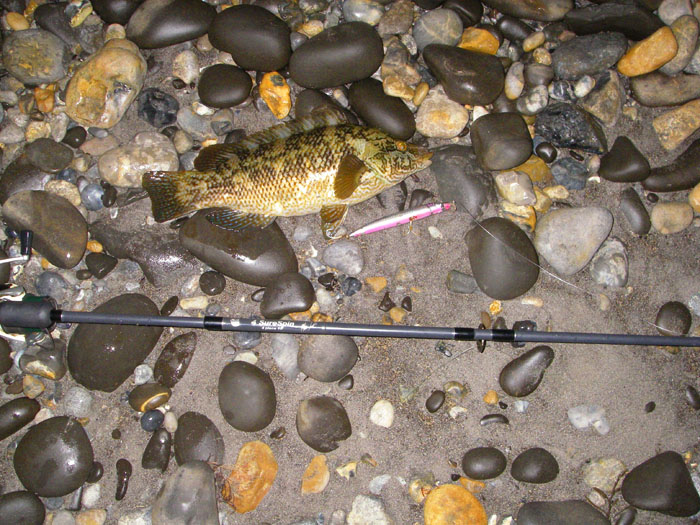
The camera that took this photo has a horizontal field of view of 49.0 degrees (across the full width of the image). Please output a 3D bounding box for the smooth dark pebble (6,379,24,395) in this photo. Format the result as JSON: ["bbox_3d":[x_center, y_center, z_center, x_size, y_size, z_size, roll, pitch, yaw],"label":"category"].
[{"bbox_3d":[-0.389,0.145,0.893,0.022,0.012,0.015,-30,82,-5],"label":"smooth dark pebble"}]

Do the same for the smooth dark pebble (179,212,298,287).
[{"bbox_3d":[-0.120,-0.022,0.869,0.141,0.051,0.085,29,80,6],"label":"smooth dark pebble"}]

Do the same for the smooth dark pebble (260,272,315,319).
[{"bbox_3d":[-0.074,0.037,0.896,0.065,0.032,0.050,-16,77,-4],"label":"smooth dark pebble"}]

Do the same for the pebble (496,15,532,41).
[{"bbox_3d":[0.208,-0.294,0.968,0.032,0.025,0.043,-43,78,-12],"label":"pebble"}]

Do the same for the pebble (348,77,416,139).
[{"bbox_3d":[0.041,-0.198,0.989,0.058,0.046,0.102,-40,79,-10],"label":"pebble"}]

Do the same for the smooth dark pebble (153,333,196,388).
[{"bbox_3d":[-0.193,0.105,0.848,0.035,0.020,0.067,17,74,5],"label":"smooth dark pebble"}]

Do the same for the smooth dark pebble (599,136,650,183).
[{"bbox_3d":[0.338,-0.120,0.939,0.056,0.036,0.060,38,79,9],"label":"smooth dark pebble"}]

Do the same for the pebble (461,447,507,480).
[{"bbox_3d":[0.145,0.216,0.826,0.047,0.023,0.034,3,78,1],"label":"pebble"}]

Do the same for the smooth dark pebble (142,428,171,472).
[{"bbox_3d":[-0.225,0.218,0.892,0.029,0.020,0.050,15,75,4],"label":"smooth dark pebble"}]

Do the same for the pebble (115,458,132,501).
[{"bbox_3d":[-0.243,0.234,0.827,0.016,0.012,0.042,-2,78,0],"label":"pebble"}]

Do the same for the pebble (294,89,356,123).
[{"bbox_3d":[-0.029,-0.184,0.955,0.083,0.035,0.058,14,76,3],"label":"pebble"}]

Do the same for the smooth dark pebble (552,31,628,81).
[{"bbox_3d":[0.295,-0.253,0.943,0.099,0.042,0.053,-24,82,-4],"label":"smooth dark pebble"}]

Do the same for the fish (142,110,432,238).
[{"bbox_3d":[-0.072,-0.099,0.927,0.348,0.060,0.150,-8,76,-2],"label":"fish"}]

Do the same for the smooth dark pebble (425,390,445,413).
[{"bbox_3d":[0.100,0.165,0.910,0.019,0.012,0.028,29,77,7],"label":"smooth dark pebble"}]

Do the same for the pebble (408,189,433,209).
[{"bbox_3d":[0.088,-0.080,0.975,0.025,0.015,0.032,29,77,7],"label":"pebble"}]

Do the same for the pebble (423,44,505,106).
[{"bbox_3d":[0.135,-0.228,0.931,0.103,0.051,0.074,21,82,3],"label":"pebble"}]

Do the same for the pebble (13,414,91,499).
[{"bbox_3d":[-0.315,0.209,0.821,0.082,0.049,0.084,-29,80,-6],"label":"pebble"}]

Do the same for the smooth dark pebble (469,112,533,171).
[{"bbox_3d":[0.176,-0.141,0.888,0.069,0.048,0.070,-10,78,-2],"label":"smooth dark pebble"}]

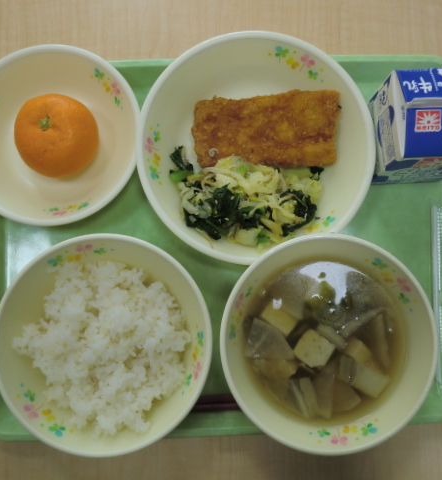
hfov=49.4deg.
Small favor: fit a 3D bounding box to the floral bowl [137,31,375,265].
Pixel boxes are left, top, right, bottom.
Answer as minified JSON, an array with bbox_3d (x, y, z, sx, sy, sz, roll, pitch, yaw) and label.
[{"bbox_3d":[0.024,-0.062,0.349,0.164,0.041,0.164,0,84,-1],"label":"floral bowl"}]

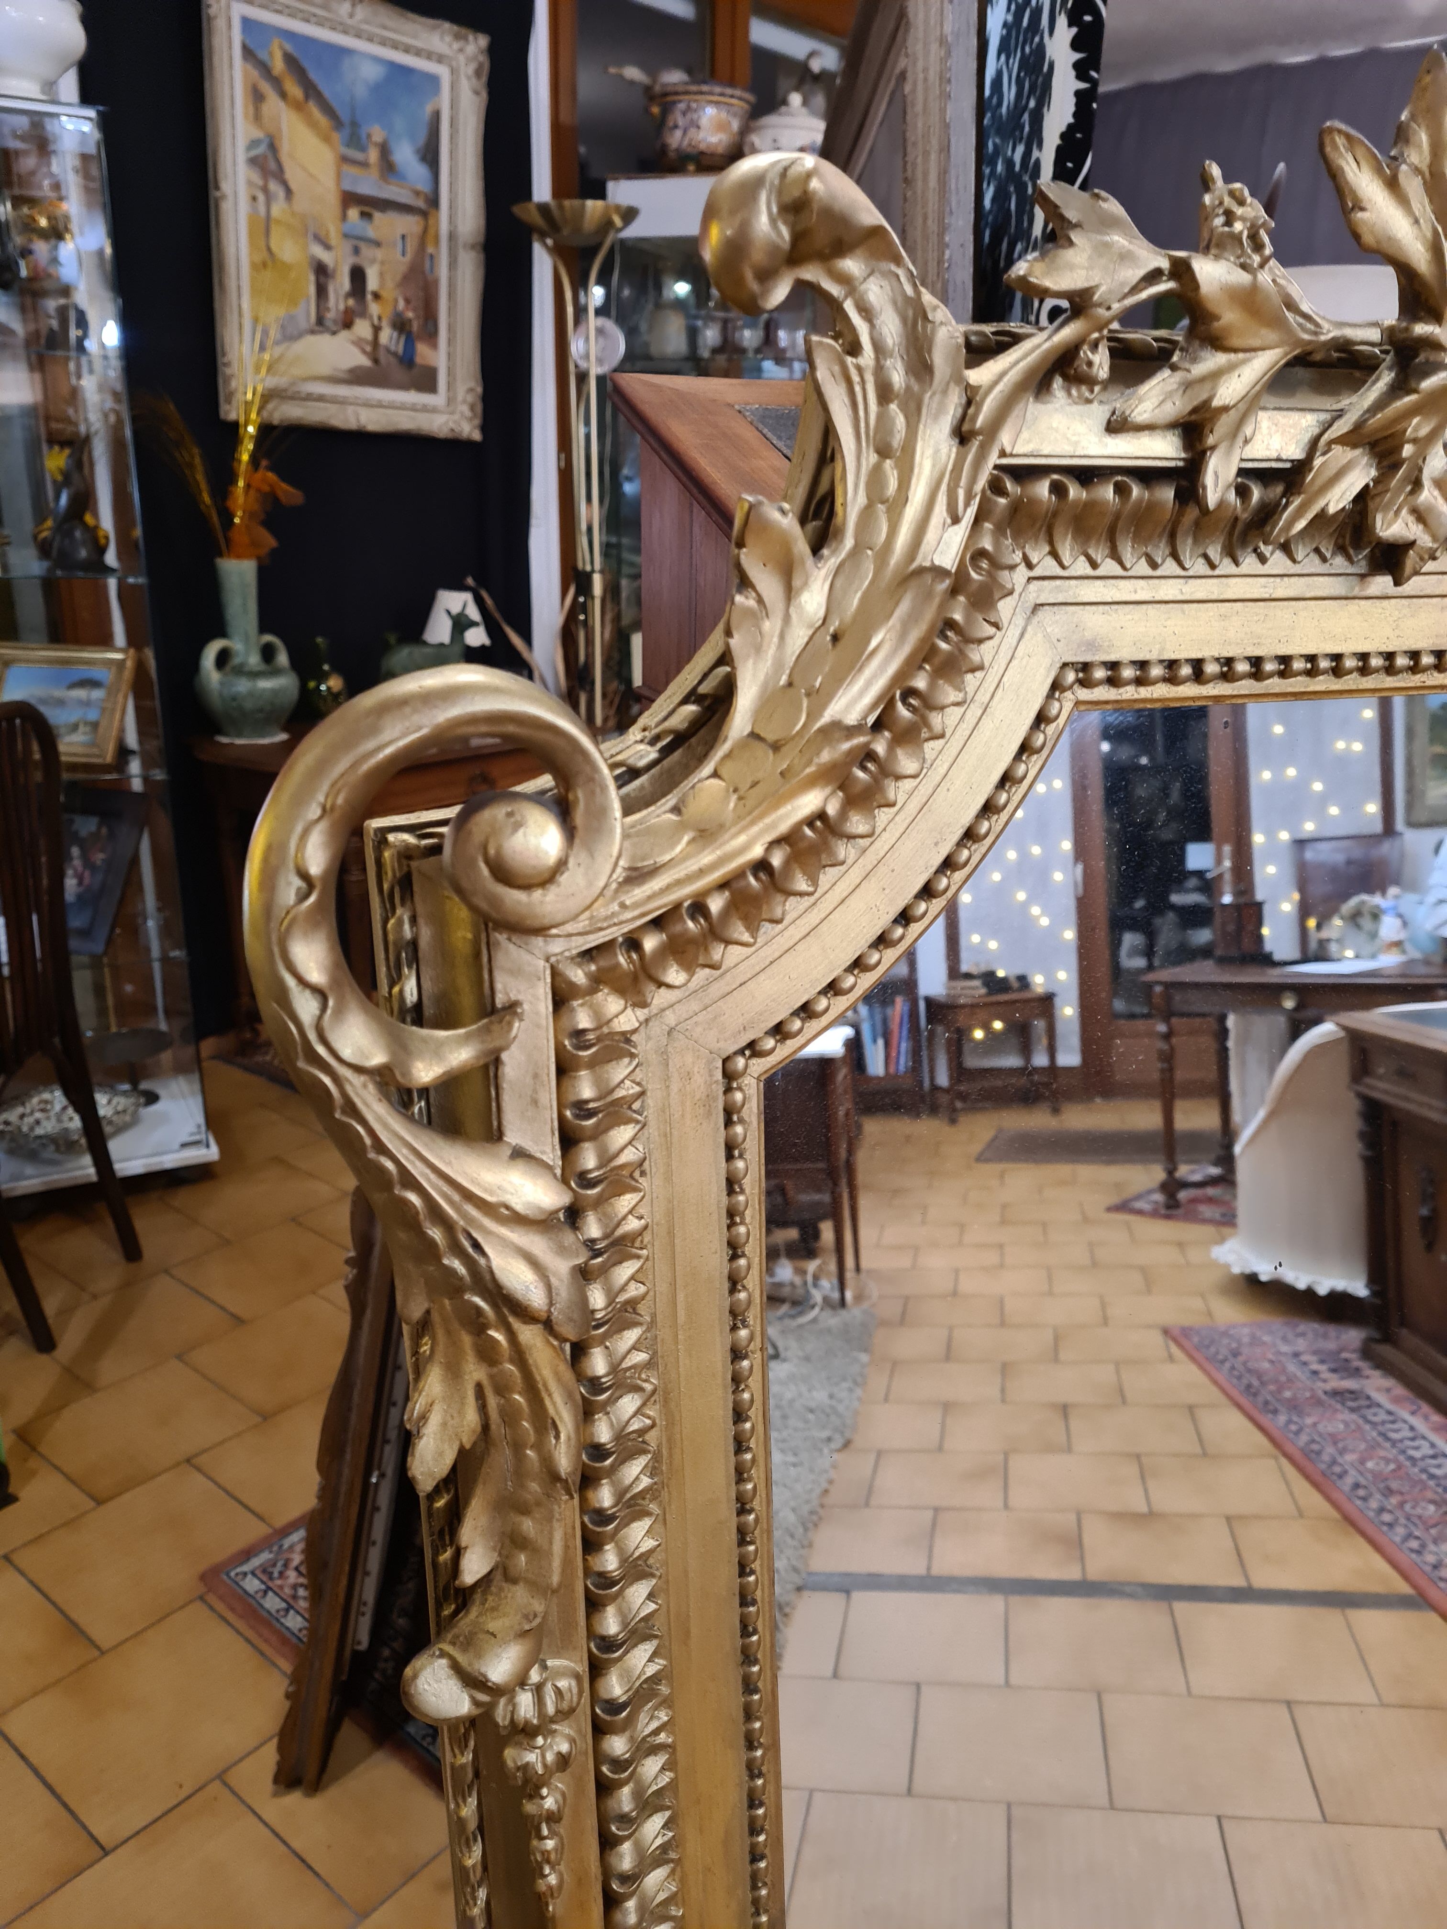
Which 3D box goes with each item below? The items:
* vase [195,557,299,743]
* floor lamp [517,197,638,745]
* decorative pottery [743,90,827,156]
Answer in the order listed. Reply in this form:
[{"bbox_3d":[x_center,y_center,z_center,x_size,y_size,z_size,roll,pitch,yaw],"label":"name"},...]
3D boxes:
[{"bbox_3d":[-1.134,-0.739,3.407,0.250,0.408,0.243,-5,19,-17],"label":"vase"},{"bbox_3d":[-0.373,-0.912,3.838,0.302,1.974,0.302,-1,18,-5],"label":"floor lamp"},{"bbox_3d":[0.170,-2.222,3.852,0.220,0.174,0.192,2,18,2],"label":"decorative pottery"}]

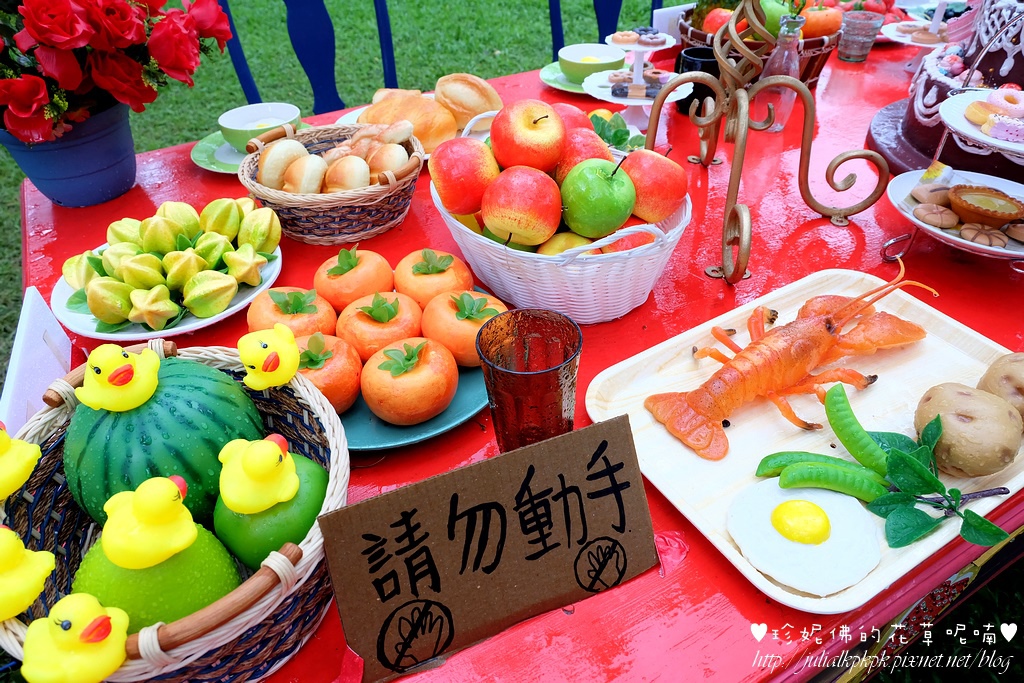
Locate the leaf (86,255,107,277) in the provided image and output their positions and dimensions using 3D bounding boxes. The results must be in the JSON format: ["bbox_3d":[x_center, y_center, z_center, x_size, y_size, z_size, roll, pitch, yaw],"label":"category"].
[{"bbox_3d":[-0.437,-0.079,0.720,0.024,0.040,0.010,-32,35,-9],"label":"leaf"}]

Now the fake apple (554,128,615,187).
[{"bbox_3d":[0.071,-0.187,0.720,0.076,0.072,0.076,-2,39,0],"label":"fake apple"}]

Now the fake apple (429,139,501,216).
[{"bbox_3d":[-0.050,-0.173,0.712,0.072,0.080,0.080,-29,0,16],"label":"fake apple"}]

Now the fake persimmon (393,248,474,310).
[{"bbox_3d":[-0.075,-0.056,0.662,0.076,0.059,0.076,-1,39,0],"label":"fake persimmon"}]

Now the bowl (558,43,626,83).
[{"bbox_3d":[0.133,-0.457,1.145,0.109,0.050,0.109,-1,39,1],"label":"bowl"}]

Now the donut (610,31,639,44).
[{"bbox_3d":[0.160,-0.429,0.965,0.039,0.011,0.039,-2,39,0],"label":"donut"}]

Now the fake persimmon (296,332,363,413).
[{"bbox_3d":[-0.161,0.026,0.563,0.075,0.058,0.075,-1,39,0],"label":"fake persimmon"}]

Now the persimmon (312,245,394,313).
[{"bbox_3d":[-0.156,-0.060,0.674,0.078,0.058,0.078,-2,38,0],"label":"persimmon"}]

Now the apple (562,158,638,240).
[{"bbox_3d":[0.087,-0.144,0.689,0.075,0.076,0.075,21,33,-15],"label":"apple"}]

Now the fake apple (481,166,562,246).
[{"bbox_3d":[0.009,-0.131,0.658,0.076,0.076,0.074,12,56,8],"label":"fake apple"}]

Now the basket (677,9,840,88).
[{"bbox_3d":[0.444,-0.538,1.239,0.288,0.102,0.285,-2,38,0],"label":"basket"}]

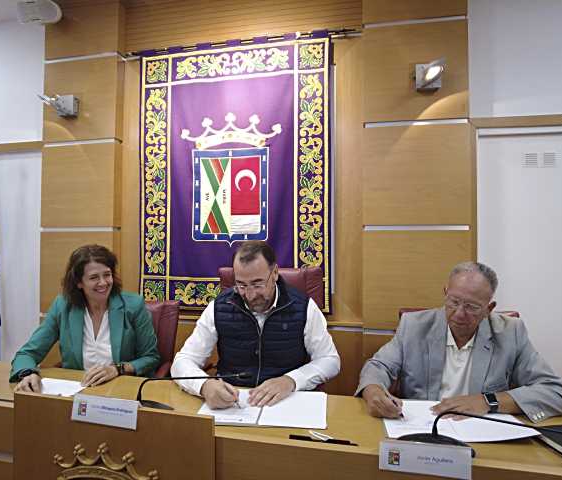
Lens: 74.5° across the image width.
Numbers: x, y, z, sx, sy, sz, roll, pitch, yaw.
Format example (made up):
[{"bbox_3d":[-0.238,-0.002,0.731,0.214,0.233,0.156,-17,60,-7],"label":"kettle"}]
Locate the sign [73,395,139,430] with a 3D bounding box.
[{"bbox_3d":[-0.504,0.496,1.088,0.220,0.074,0.055,0,-1,14],"label":"sign"}]

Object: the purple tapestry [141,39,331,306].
[{"bbox_3d":[-0.369,-0.479,2.741,1.468,1.984,0.040,0,-1,11],"label":"purple tapestry"}]

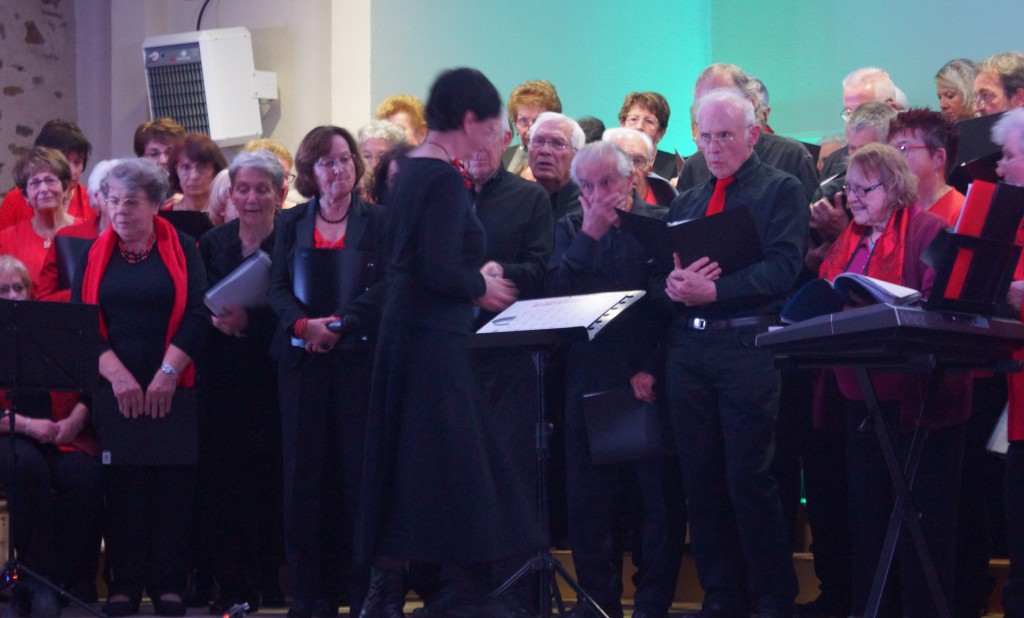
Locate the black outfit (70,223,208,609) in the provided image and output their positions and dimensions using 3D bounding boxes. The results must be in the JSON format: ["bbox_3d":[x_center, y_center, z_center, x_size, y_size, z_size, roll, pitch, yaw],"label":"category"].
[{"bbox_3d":[-1.258,0.360,7.200,0.460,1.270,0.320,0,-4,-2],"label":"black outfit"}]

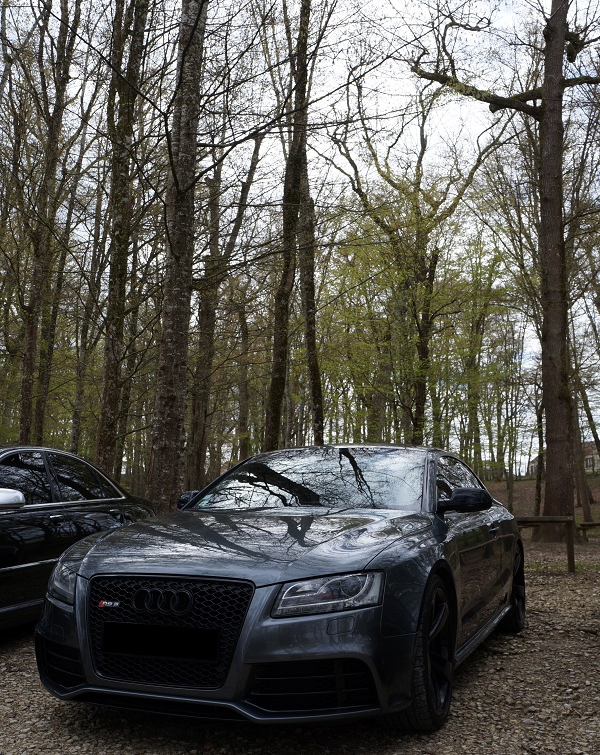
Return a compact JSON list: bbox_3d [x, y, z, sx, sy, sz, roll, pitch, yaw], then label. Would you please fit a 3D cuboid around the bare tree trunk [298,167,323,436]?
[{"bbox_3d":[0.344,-1.189,22.482,0.680,11.360,0.500,0,-9,0],"label":"bare tree trunk"}]

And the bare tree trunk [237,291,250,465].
[{"bbox_3d":[-2.047,1.043,27.186,0.420,8.280,0.380,0,-9,0],"label":"bare tree trunk"}]

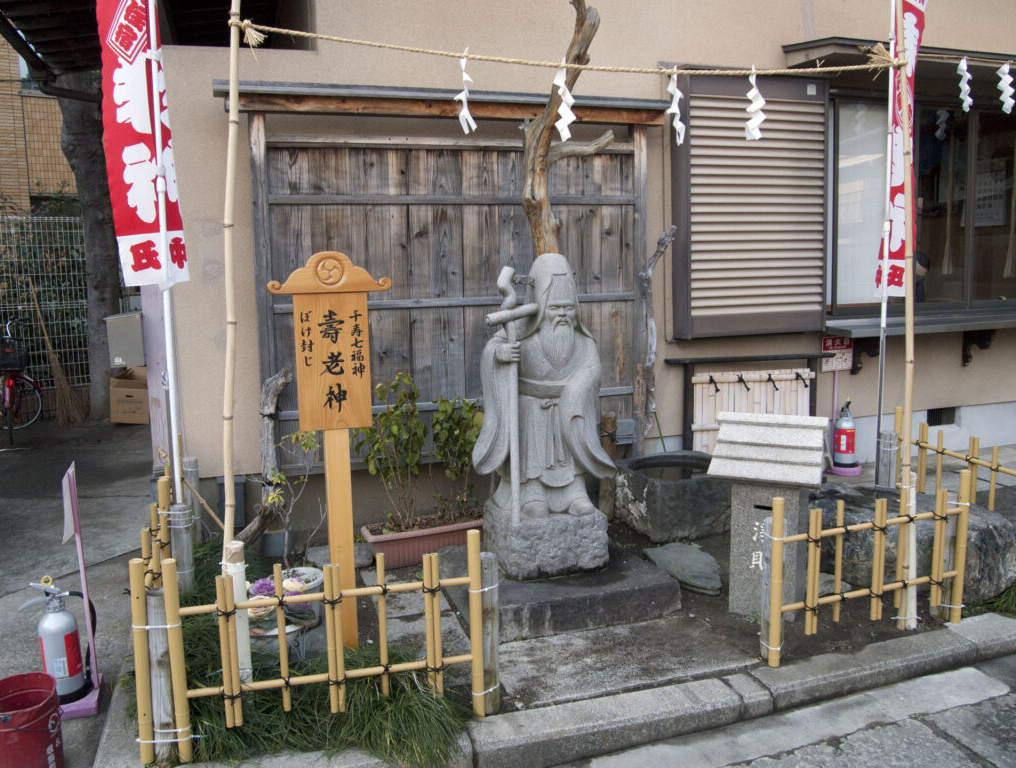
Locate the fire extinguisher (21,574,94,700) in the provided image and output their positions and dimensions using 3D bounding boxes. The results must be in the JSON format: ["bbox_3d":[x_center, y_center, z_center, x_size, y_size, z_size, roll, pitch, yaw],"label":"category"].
[{"bbox_3d":[-1.718,0.961,3.147,0.260,0.475,0.150,-6,8,-28],"label":"fire extinguisher"}]

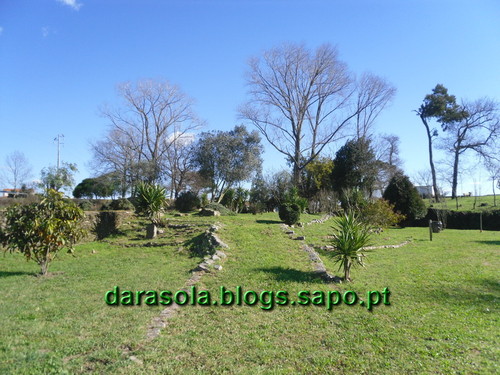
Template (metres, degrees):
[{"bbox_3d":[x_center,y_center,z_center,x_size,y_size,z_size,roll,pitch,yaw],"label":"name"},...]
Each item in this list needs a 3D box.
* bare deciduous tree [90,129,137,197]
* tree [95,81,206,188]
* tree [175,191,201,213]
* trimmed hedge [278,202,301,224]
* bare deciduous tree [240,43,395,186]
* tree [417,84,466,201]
[{"bbox_3d":[-14.177,-2.493,42.000,4.780,7.270,4.540,0,-1,0],"label":"bare deciduous tree"},{"bbox_3d":[-9.632,-4.698,38.000,10.340,11.090,9.100,0,-1,0],"label":"tree"},{"bbox_3d":[-3.555,0.825,23.000,1.480,1.310,1.400,0,-1,0],"label":"tree"},{"bbox_3d":[1.563,1.048,16.000,0.870,0.910,0.840,0,-1,0],"label":"trimmed hedge"},{"bbox_3d":[5.508,-5.549,33.000,12.570,12.570,10.680,0,-1,0],"label":"bare deciduous tree"},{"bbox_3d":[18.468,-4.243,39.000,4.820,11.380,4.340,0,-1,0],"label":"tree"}]

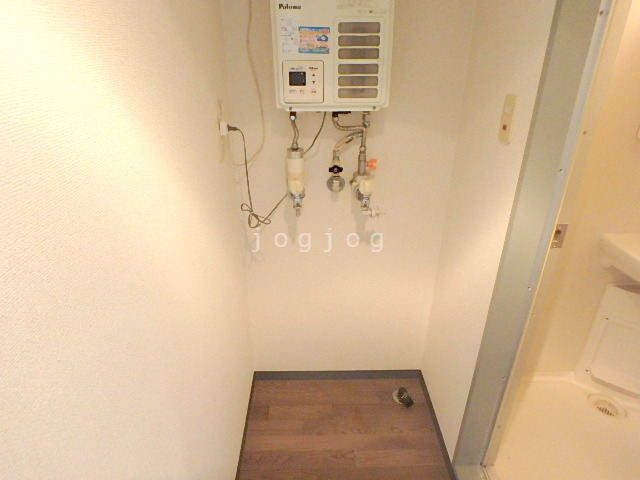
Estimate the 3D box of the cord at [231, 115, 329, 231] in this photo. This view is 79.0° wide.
[{"bbox_3d":[-0.132,-0.231,1.338,0.310,0.410,0.130,0,25,-1],"label":"cord"}]

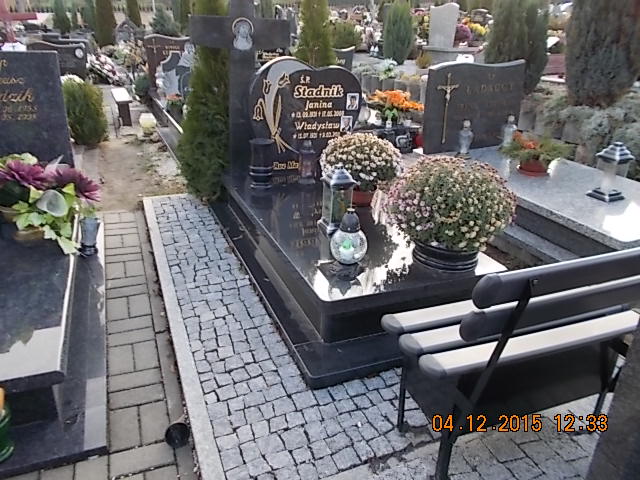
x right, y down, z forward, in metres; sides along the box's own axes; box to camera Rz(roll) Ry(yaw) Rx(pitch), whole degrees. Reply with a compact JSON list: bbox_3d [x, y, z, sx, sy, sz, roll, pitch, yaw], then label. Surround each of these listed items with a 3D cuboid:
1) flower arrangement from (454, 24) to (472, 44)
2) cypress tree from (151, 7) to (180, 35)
[{"bbox_3d":[3.034,-4.361,10.200,0.400,0.420,0.400,-7,25,-21],"label":"flower arrangement"},{"bbox_3d":[-3.721,-4.837,11.678,0.800,1.500,0.800,-7,25,-22],"label":"cypress tree"}]

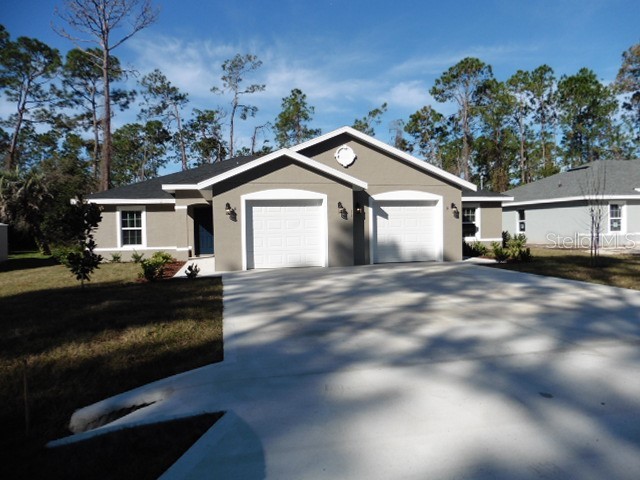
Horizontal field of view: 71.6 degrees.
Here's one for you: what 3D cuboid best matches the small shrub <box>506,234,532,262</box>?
[{"bbox_3d":[6.934,0.289,15.418,0.902,0.960,0.857,-1,2,0],"label":"small shrub"}]

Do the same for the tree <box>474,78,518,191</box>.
[{"bbox_3d":[16.054,-7.408,40.271,3.967,14.315,3.768,-1,2,0],"label":"tree"}]

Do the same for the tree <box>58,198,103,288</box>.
[{"bbox_3d":[-6.038,0.090,11.343,1.044,2.295,0.992,-1,2,0],"label":"tree"}]

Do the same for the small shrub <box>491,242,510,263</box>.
[{"bbox_3d":[6.109,0.424,15.013,0.676,0.680,0.642,-1,2,0],"label":"small shrub"}]

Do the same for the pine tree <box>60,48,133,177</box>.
[{"bbox_3d":[-18.473,-7.715,37.313,6.004,16.524,5.704,-1,2,0],"label":"pine tree"}]

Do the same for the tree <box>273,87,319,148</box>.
[{"bbox_3d":[-1.939,-6.968,41.266,4.251,14.075,4.038,-1,2,0],"label":"tree"}]

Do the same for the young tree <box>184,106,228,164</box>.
[{"bbox_3d":[-10.202,-5.793,40.230,3.786,12.135,3.597,-1,2,0],"label":"young tree"}]

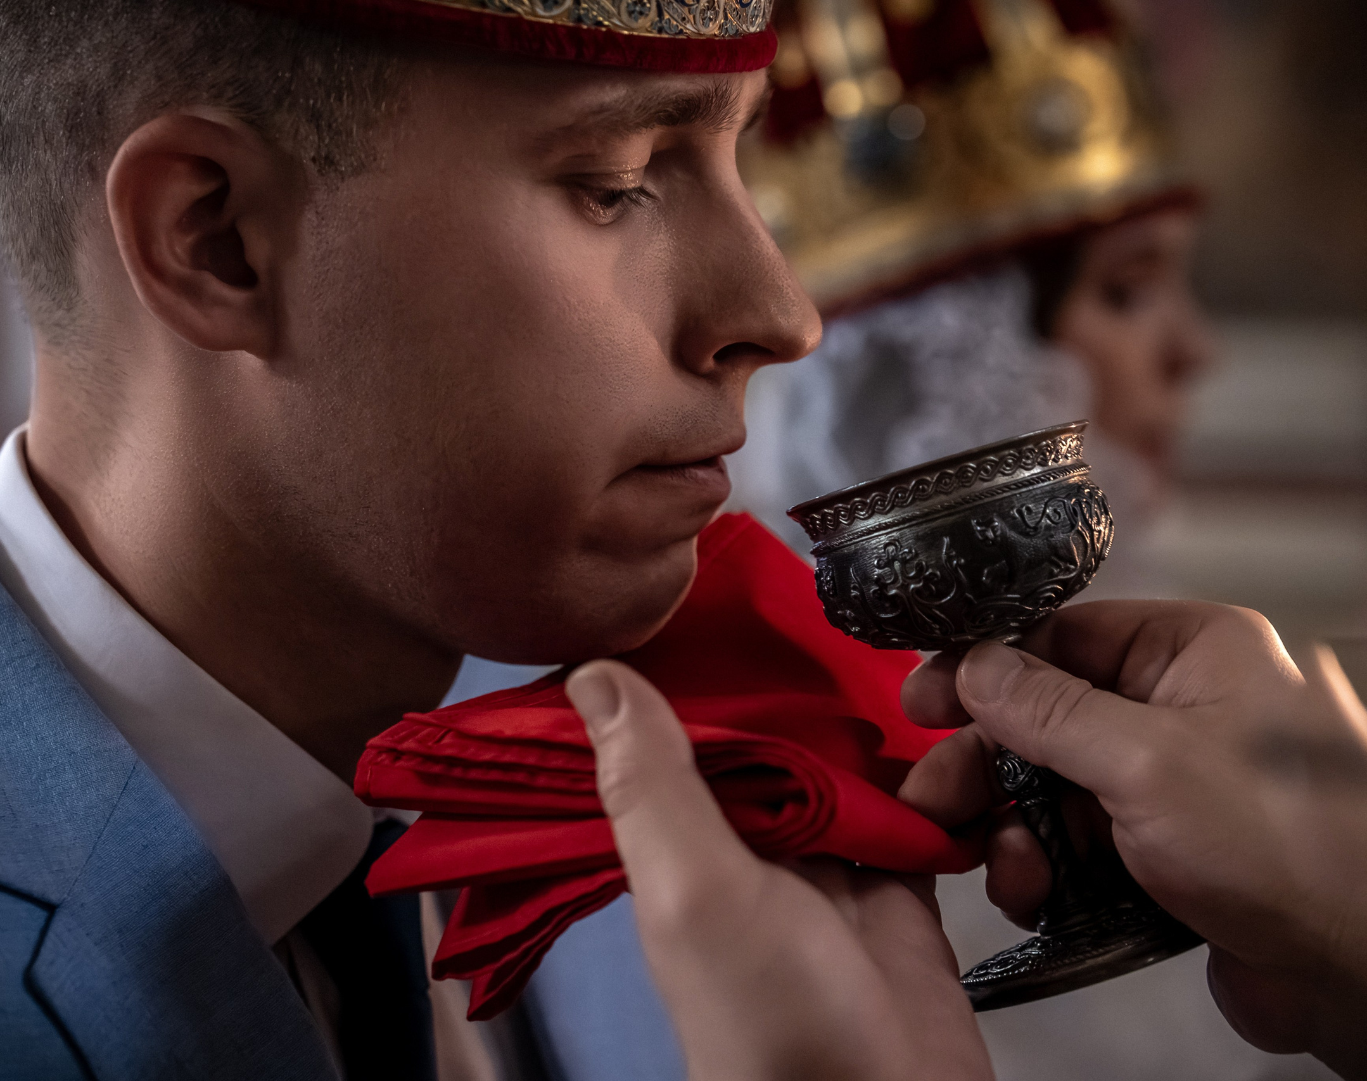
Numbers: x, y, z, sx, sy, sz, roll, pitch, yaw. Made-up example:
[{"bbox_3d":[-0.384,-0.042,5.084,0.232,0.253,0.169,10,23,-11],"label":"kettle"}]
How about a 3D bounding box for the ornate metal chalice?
[{"bbox_3d":[0.082,0.045,0.810,0.079,0.132,0.079,-17,-3,0],"label":"ornate metal chalice"}]

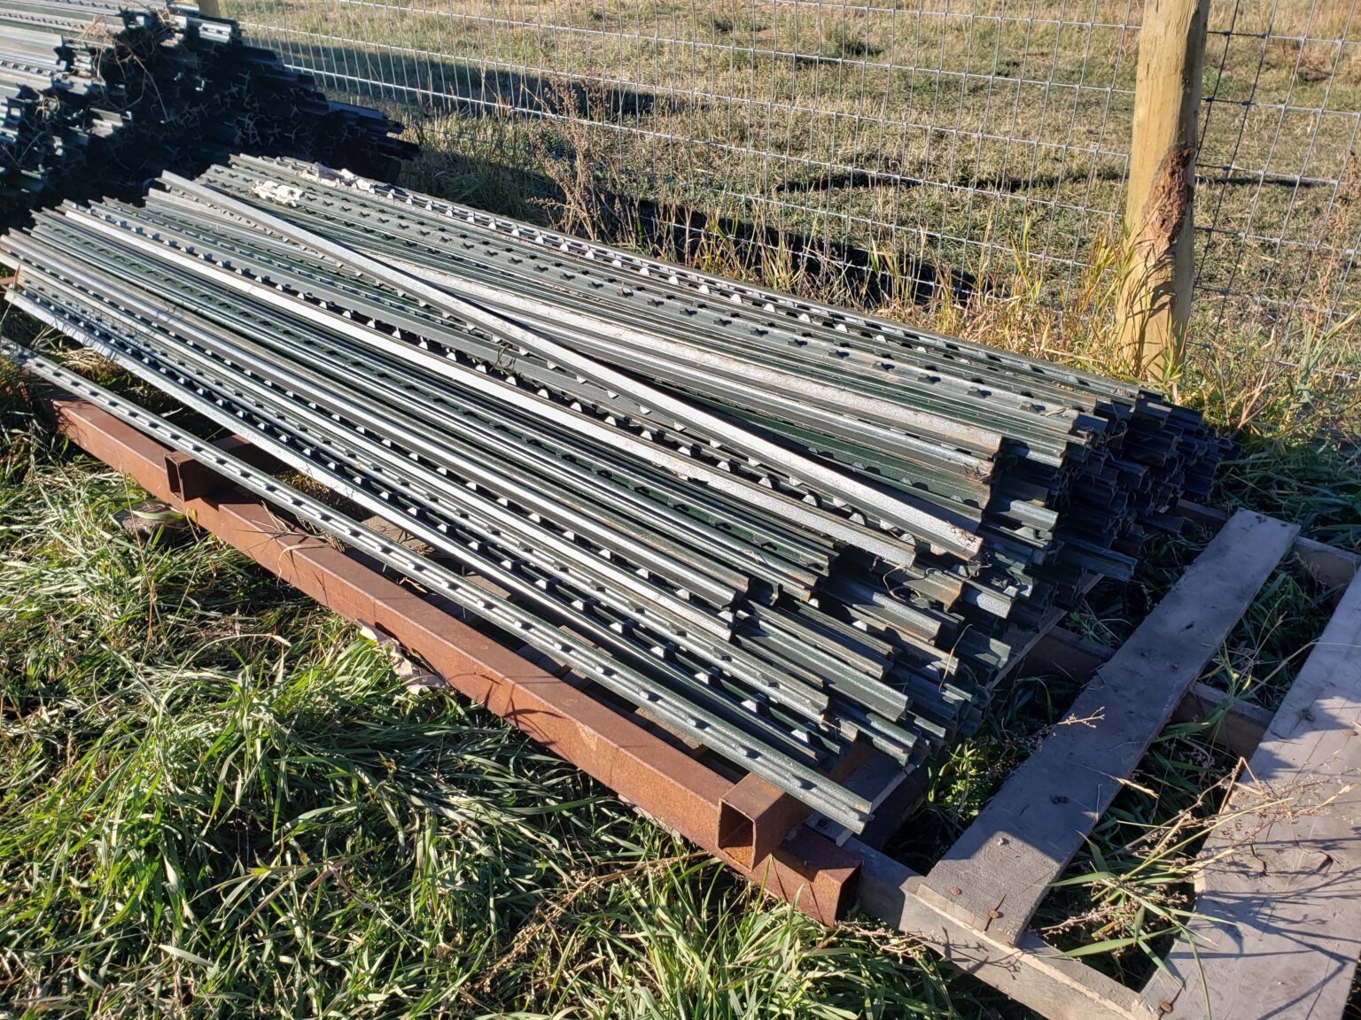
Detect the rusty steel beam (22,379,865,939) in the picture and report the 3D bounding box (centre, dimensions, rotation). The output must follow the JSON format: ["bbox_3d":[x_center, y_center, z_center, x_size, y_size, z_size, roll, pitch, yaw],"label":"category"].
[{"bbox_3d":[-0.486,0.095,1.427,1.672,0.064,0.040,23,34,33],"label":"rusty steel beam"}]

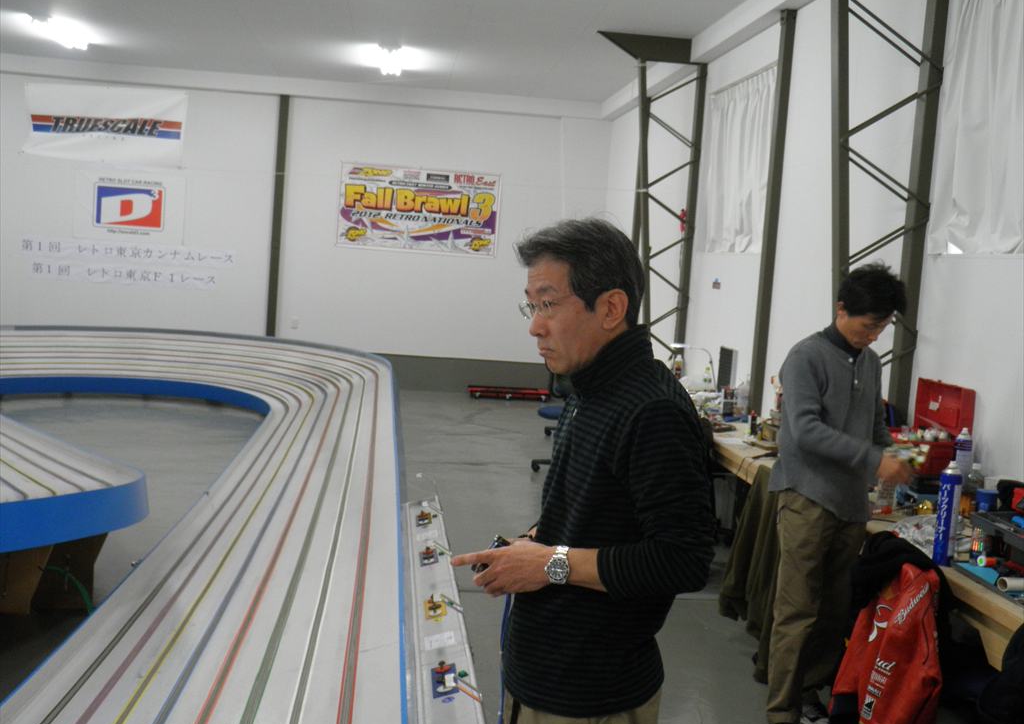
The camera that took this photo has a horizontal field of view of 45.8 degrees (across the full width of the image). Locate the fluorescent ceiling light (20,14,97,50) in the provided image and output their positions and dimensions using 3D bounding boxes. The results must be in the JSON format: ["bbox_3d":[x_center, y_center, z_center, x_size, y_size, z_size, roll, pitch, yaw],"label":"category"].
[{"bbox_3d":[-3.887,-2.825,10.433,0.230,0.110,1.250,4,5,-5],"label":"fluorescent ceiling light"}]

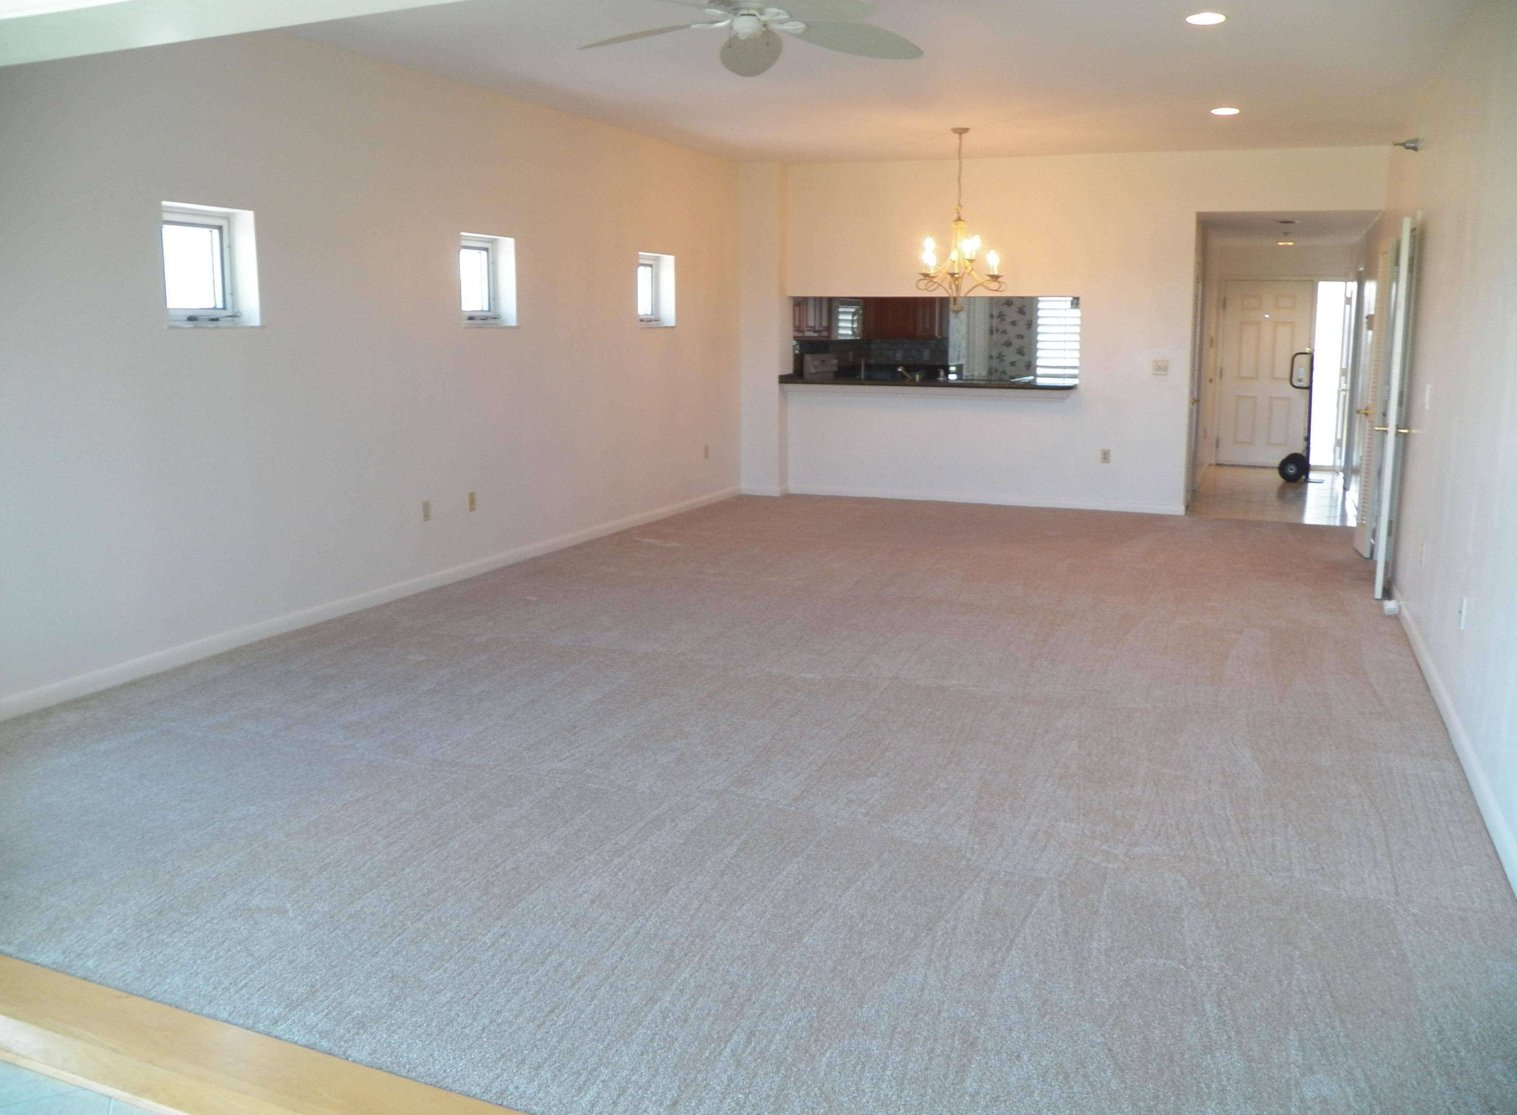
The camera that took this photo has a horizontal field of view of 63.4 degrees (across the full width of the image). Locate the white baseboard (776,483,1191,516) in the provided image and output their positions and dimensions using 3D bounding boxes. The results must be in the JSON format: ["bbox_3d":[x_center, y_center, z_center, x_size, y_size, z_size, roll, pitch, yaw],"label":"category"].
[{"bbox_3d":[1.786,-0.490,10.243,3.380,0.088,0.020,4,12,23],"label":"white baseboard"}]

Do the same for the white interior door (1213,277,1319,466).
[{"bbox_3d":[5.396,-1.954,13.053,0.880,1.990,0.050,4,12,23],"label":"white interior door"}]

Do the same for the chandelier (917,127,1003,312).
[{"bbox_3d":[1.363,-2.291,8.375,0.620,1.220,0.620,4,12,23],"label":"chandelier"}]

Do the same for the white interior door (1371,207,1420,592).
[{"bbox_3d":[3.560,-0.836,6.839,0.050,2.020,0.750,6,12,29],"label":"white interior door"}]

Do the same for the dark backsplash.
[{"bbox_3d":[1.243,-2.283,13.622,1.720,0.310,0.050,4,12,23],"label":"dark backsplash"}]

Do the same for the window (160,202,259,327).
[{"bbox_3d":[-2.446,-1.280,5.374,0.150,0.520,0.530,4,12,23],"label":"window"}]

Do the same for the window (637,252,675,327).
[{"bbox_3d":[-0.818,-1.992,9.150,0.150,0.540,0.550,4,12,23],"label":"window"}]

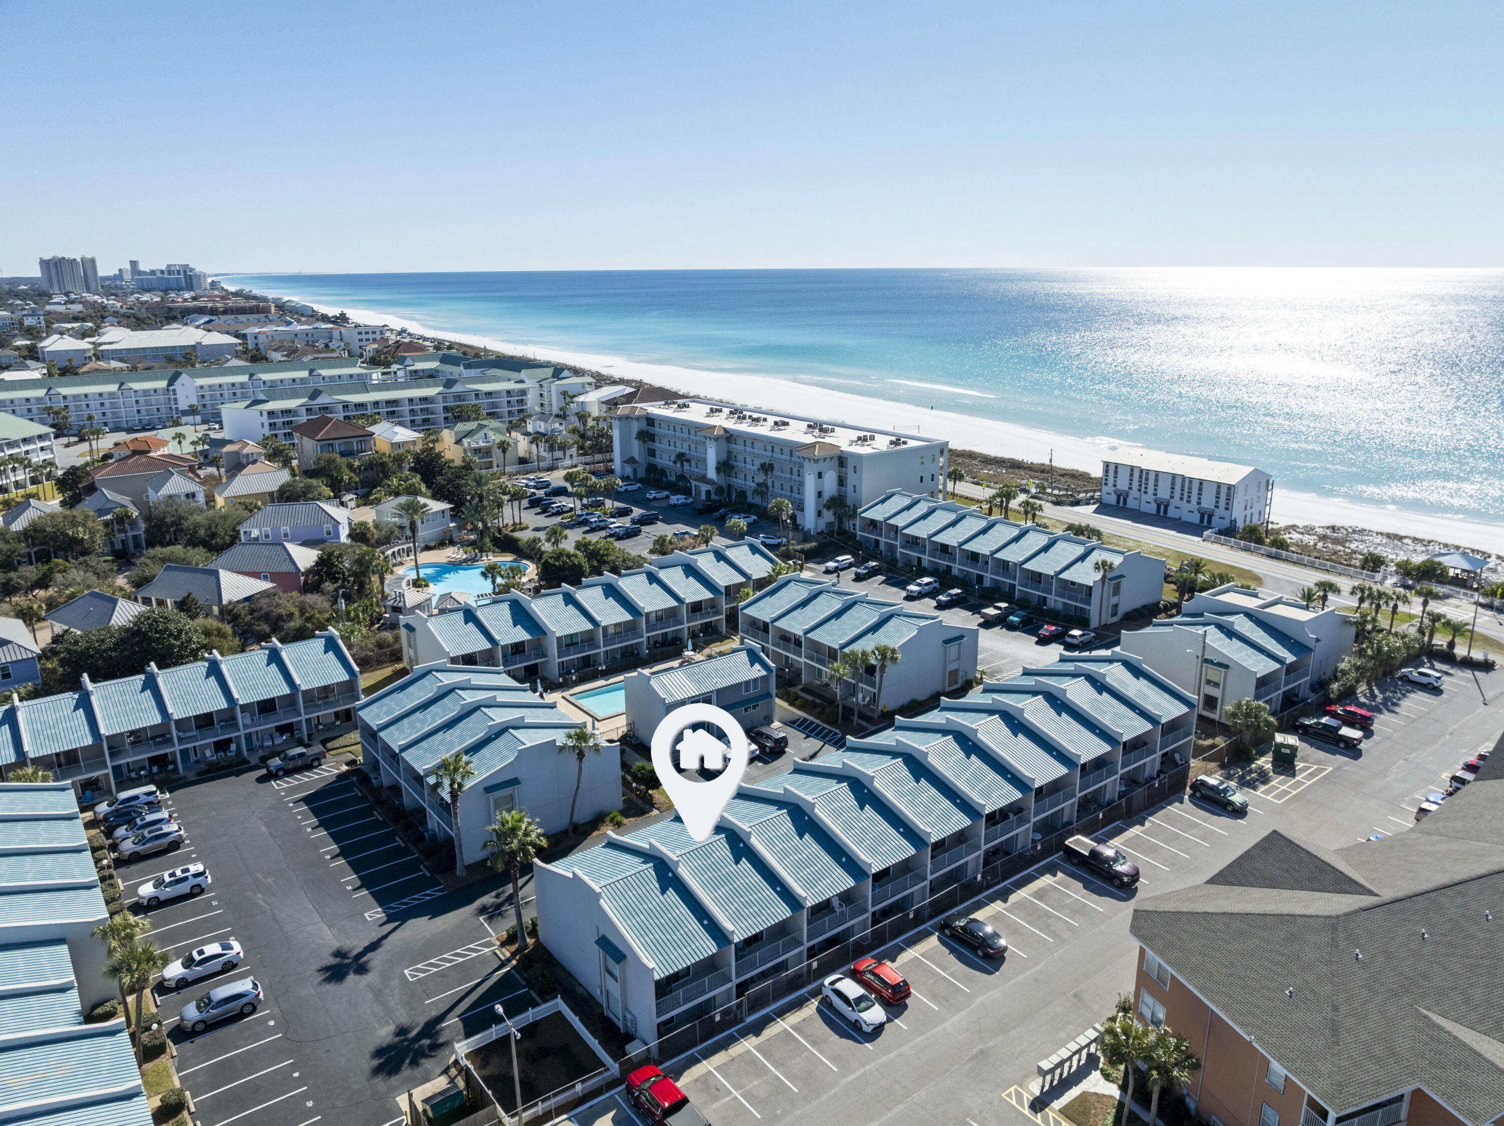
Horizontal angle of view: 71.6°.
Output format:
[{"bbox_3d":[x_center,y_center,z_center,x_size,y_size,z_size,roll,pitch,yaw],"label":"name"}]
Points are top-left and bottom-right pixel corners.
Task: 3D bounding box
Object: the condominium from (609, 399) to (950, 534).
[{"bbox_3d":[0.328,-20.506,201.426,25.274,13.700,76.641,-12,20,-36],"label":"condominium"}]

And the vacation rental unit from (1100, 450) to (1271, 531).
[{"bbox_3d":[77.684,-14.274,187.311,11.900,9.700,25.800,-12,20,-36],"label":"vacation rental unit"}]

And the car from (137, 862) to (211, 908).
[{"bbox_3d":[-44.055,24.530,79.432,4.930,1.740,1.930,-11,19,-32],"label":"car"}]

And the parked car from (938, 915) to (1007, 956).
[{"bbox_3d":[14.709,24.590,69.185,1.830,1.460,4.800,-12,20,-36],"label":"parked car"}]

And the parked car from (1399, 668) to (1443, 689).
[{"bbox_3d":[73.709,12.485,114.644,1.820,1.620,4.300,-11,19,-34],"label":"parked car"}]

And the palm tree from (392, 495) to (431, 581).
[{"bbox_3d":[-49.710,-3.200,153.760,5.300,12.300,5.300,0,16,0],"label":"palm tree"}]

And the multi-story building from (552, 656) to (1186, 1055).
[{"bbox_3d":[12.660,18.480,82.970,57.600,9.300,14.500,-12,20,-36],"label":"multi-story building"}]

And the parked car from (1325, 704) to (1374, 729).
[{"bbox_3d":[58.570,14.730,102.060,1.870,1.700,4.600,-12,20,-35],"label":"parked car"}]

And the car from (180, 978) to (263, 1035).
[{"bbox_3d":[-33.330,27.690,65.310,4.800,1.610,1.900,-12,19,-35],"label":"car"}]

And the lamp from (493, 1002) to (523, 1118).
[{"bbox_3d":[-12.020,26.650,54.190,0.450,7.150,3.000,-12,20,-36],"label":"lamp"}]

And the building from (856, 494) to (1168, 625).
[{"bbox_3d":[35.150,-2.100,147.990,15.200,8.700,43.700,-11,19,-34],"label":"building"}]

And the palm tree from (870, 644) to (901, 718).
[{"bbox_3d":[13.806,12.453,108.400,3.200,8.400,3.100,2,16,7],"label":"palm tree"}]

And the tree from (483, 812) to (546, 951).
[{"bbox_3d":[-16.070,22.054,71.923,4.250,10.300,4.200,-5,16,-14],"label":"tree"}]

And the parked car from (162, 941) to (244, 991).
[{"bbox_3d":[-37.195,27.134,70.692,4.880,1.450,1.860,-11,19,-34],"label":"parked car"}]

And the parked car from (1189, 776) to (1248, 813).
[{"bbox_3d":[38.780,19.032,86.473,1.830,1.650,4.760,-12,20,-35],"label":"parked car"}]

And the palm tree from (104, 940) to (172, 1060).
[{"bbox_3d":[-35.388,26.101,60.852,3.800,7.800,3.800,-11,19,-33],"label":"palm tree"}]

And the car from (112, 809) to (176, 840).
[{"bbox_3d":[-50.973,22.372,87.285,4.550,1.660,1.840,-11,19,-32],"label":"car"}]

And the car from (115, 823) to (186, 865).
[{"bbox_3d":[-49.108,22.916,85.304,4.800,1.680,1.900,-11,19,-32],"label":"car"}]

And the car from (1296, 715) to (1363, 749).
[{"bbox_3d":[54.226,15.719,98.071,2.020,1.920,5.820,-12,20,-36],"label":"car"}]

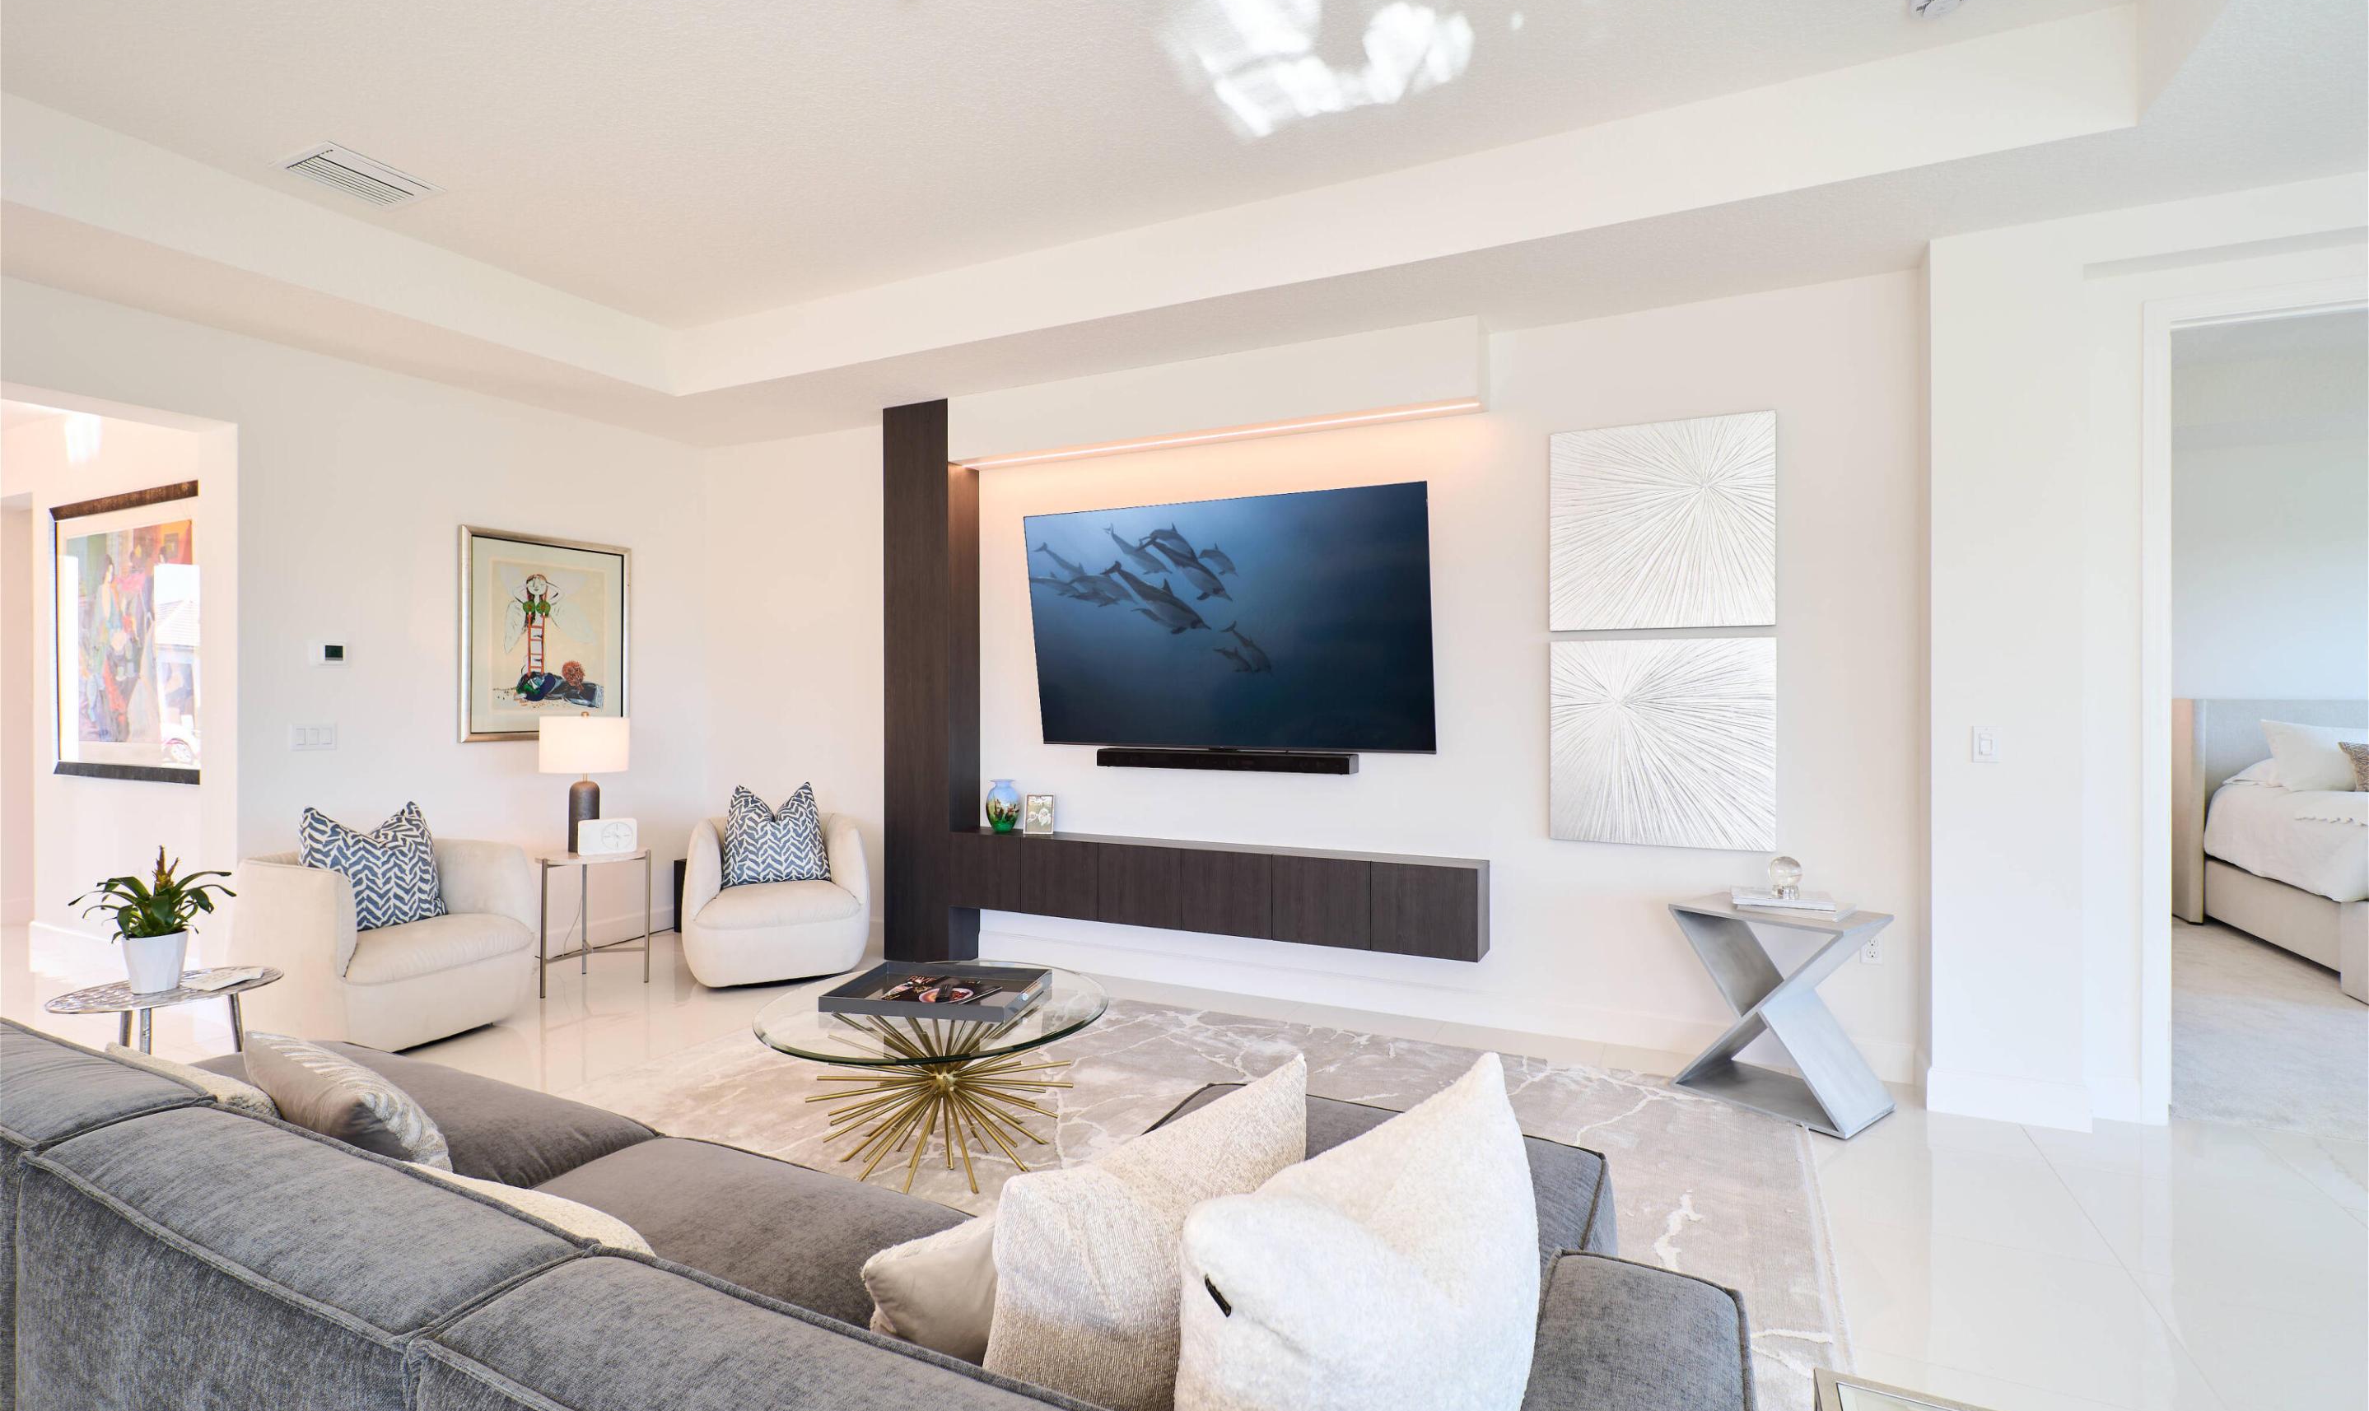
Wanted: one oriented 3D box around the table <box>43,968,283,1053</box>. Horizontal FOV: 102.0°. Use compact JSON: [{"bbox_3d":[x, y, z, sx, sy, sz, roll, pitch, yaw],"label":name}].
[{"bbox_3d":[-2.755,1.032,2.608,0.450,0.540,0.450,0,0,24],"label":"table"}]

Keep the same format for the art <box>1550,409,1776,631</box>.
[{"bbox_3d":[1.777,-0.670,3.590,0.755,0.762,0.030,0,0,24],"label":"art"}]

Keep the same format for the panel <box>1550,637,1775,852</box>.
[{"bbox_3d":[1.765,0.138,3.567,0.755,0.757,0.040,0,0,23],"label":"panel"}]

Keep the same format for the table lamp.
[{"bbox_3d":[-2.784,0.355,4.450,0.355,0.640,0.355,0,0,21],"label":"table lamp"}]

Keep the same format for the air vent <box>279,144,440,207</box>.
[{"bbox_3d":[-2.826,-1.798,3.290,0.330,0.025,0.330,0,0,24],"label":"air vent"}]

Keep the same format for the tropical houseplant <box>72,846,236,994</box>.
[{"bbox_3d":[-2.766,0.572,2.573,0.310,0.385,0.310,0,0,24],"label":"tropical houseplant"}]

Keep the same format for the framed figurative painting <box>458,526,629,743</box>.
[{"bbox_3d":[-3.200,-0.335,4.850,0.040,1.015,0.800,0,0,31],"label":"framed figurative painting"}]

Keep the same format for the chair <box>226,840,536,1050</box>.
[{"bbox_3d":[-3.165,0.930,3.855,0.800,0.700,0.820,0,0,21],"label":"chair"}]

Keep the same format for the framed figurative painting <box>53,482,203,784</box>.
[{"bbox_3d":[-5.037,-0.329,4.593,1.630,1.375,0.050,0,0,24],"label":"framed figurative painting"}]

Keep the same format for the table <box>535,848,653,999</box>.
[{"bbox_3d":[-2.725,0.980,4.415,0.470,0.610,0.470,0,0,21],"label":"table"}]

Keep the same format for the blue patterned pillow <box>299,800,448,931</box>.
[{"bbox_3d":[-3.235,0.640,3.840,0.160,0.490,0.490,-21,-8,20],"label":"blue patterned pillow"}]

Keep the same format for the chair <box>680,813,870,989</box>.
[{"bbox_3d":[-2.035,0.926,4.763,0.860,0.740,0.820,0,0,-28],"label":"chair"}]

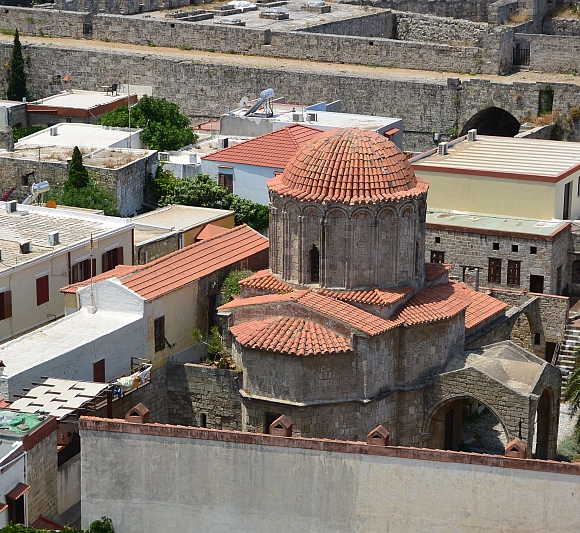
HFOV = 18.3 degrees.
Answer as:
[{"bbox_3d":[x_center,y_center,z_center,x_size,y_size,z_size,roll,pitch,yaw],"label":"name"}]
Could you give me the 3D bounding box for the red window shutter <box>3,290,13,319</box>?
[{"bbox_3d":[-14.386,1.976,92.046,0.060,1.360,0.550,10,17,32],"label":"red window shutter"}]

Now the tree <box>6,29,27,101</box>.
[{"bbox_3d":[-21.601,-15.406,142.813,1.600,6.960,1.600,0,15,0],"label":"tree"}]

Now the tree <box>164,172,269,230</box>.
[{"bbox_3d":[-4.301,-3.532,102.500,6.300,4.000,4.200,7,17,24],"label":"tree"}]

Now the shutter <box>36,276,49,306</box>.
[{"bbox_3d":[-11.608,1.141,84.500,0.070,1.270,1.060,9,18,29],"label":"shutter"}]

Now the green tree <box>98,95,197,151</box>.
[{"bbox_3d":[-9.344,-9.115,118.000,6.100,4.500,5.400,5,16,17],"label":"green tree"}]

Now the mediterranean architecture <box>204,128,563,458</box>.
[{"bbox_3d":[4.674,1.335,84.915,15.400,15.600,16.000,8,16,27],"label":"mediterranean architecture"}]

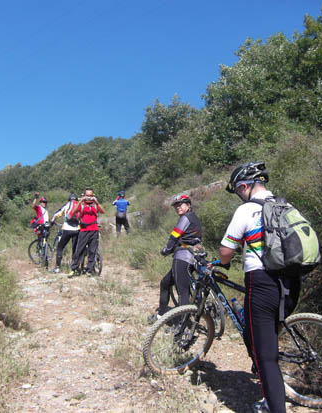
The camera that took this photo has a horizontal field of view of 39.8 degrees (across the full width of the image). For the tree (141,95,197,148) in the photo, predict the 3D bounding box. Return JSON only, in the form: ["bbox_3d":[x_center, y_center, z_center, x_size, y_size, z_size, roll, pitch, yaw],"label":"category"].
[{"bbox_3d":[0.470,-5.100,28.000,3.600,3.900,3.500,0,-4,0],"label":"tree"}]

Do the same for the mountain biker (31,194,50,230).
[{"bbox_3d":[-3.120,0.580,11.600,0.520,1.860,0.650,-4,-5,41],"label":"mountain biker"}]

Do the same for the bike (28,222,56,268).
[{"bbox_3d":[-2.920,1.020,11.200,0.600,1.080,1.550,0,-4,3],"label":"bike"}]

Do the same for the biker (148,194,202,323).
[{"bbox_3d":[0.180,0.665,5.500,0.550,1.650,0.520,-3,-5,41],"label":"biker"}]

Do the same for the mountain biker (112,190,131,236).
[{"bbox_3d":[-1.250,0.390,14.000,0.620,1.740,0.480,0,-4,-6],"label":"mountain biker"}]

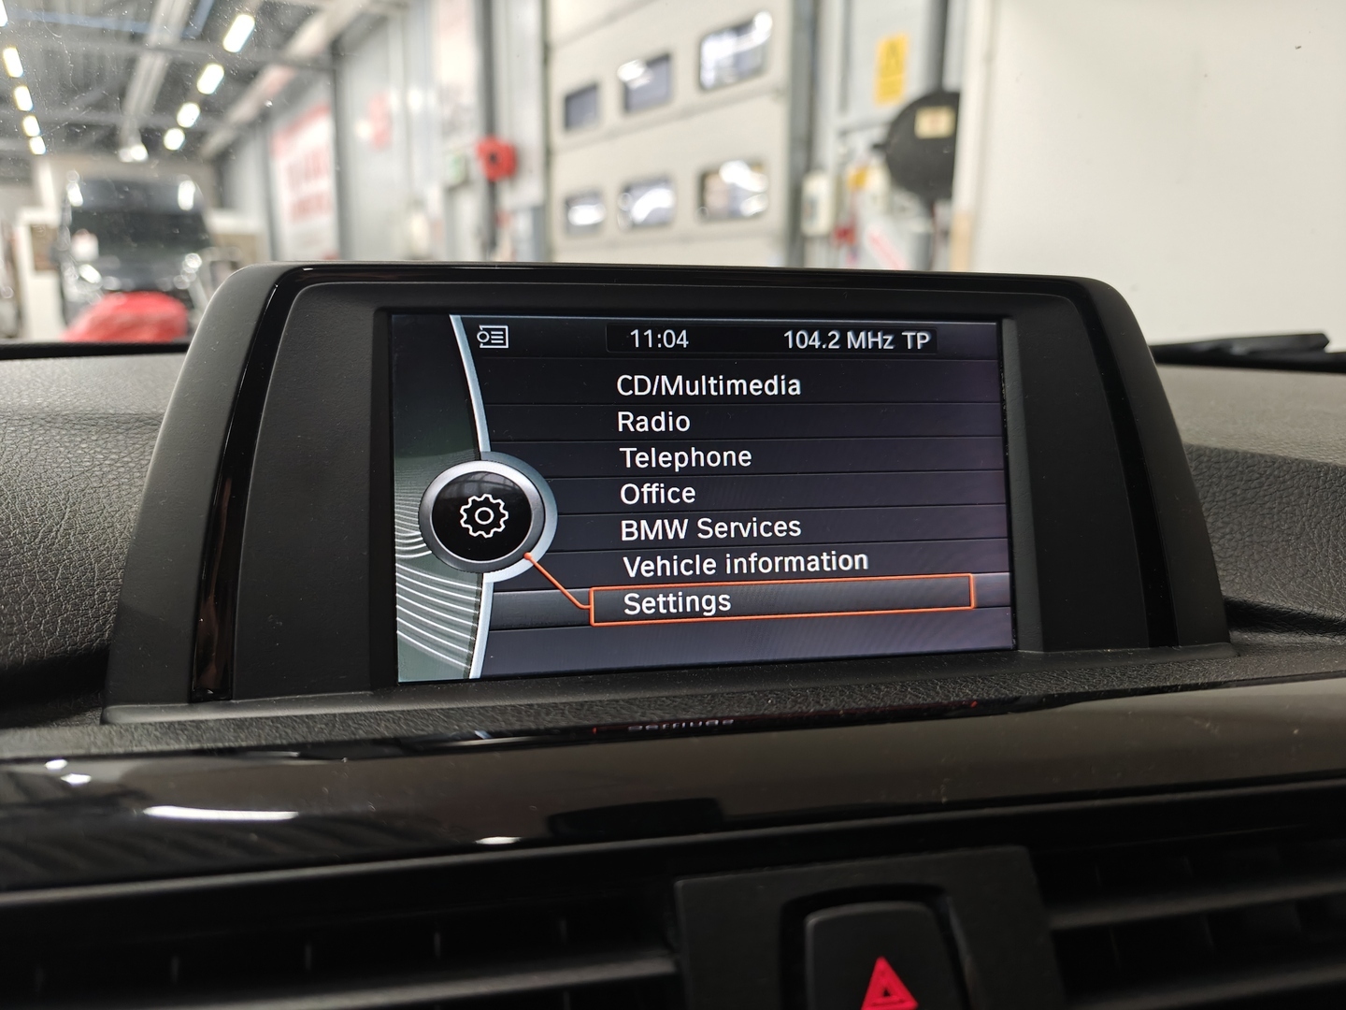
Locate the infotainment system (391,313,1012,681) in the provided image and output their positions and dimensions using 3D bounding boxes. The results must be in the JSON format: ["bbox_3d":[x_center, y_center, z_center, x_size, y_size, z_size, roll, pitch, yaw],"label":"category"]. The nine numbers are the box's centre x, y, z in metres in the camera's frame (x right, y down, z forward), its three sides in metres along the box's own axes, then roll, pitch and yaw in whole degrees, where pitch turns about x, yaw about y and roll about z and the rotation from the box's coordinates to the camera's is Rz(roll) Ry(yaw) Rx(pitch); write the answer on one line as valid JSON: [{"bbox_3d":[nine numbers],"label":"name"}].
[{"bbox_3d":[0.009,-0.003,0.212,0.144,0.080,0.013,-1,-2,-10],"label":"infotainment system"}]

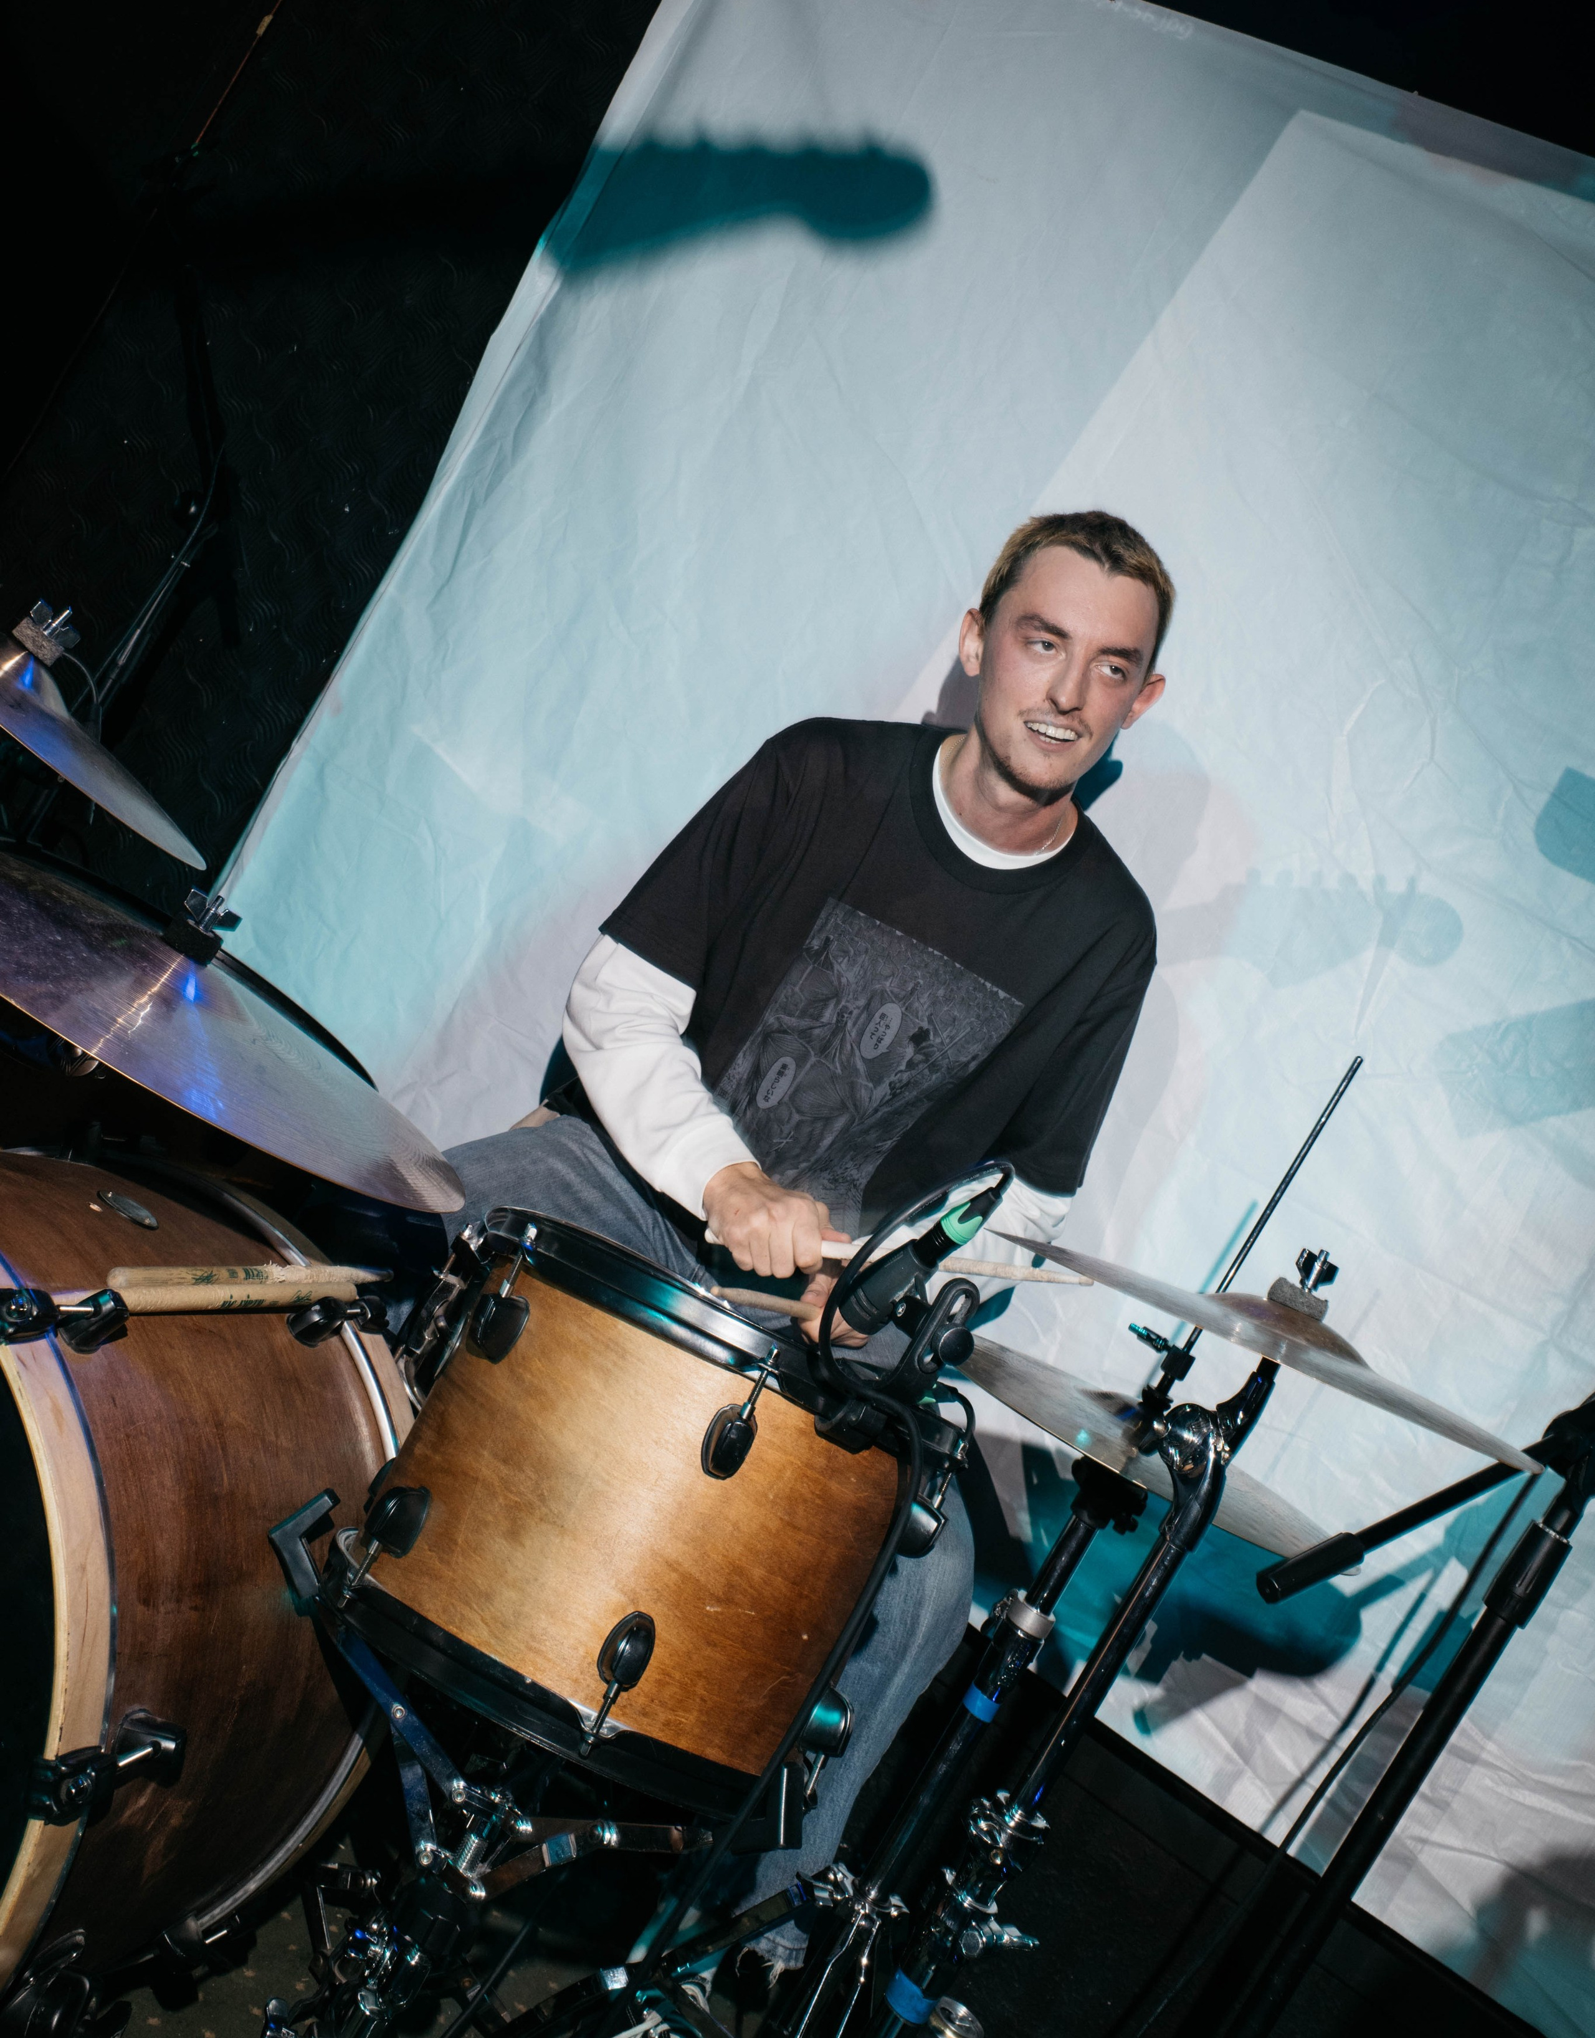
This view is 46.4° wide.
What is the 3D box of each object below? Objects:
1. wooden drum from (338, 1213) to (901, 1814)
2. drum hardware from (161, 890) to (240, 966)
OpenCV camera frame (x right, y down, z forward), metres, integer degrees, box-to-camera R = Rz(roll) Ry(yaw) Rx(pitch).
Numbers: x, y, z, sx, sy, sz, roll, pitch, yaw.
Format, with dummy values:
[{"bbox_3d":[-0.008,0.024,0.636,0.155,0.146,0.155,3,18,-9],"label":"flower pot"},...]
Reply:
[{"bbox_3d":[-0.103,0.314,1.215,0.338,0.262,0.338,28,-12,0],"label":"wooden drum"},{"bbox_3d":[-0.405,-0.062,1.260,0.040,0.041,0.037,34,0,0],"label":"drum hardware"}]

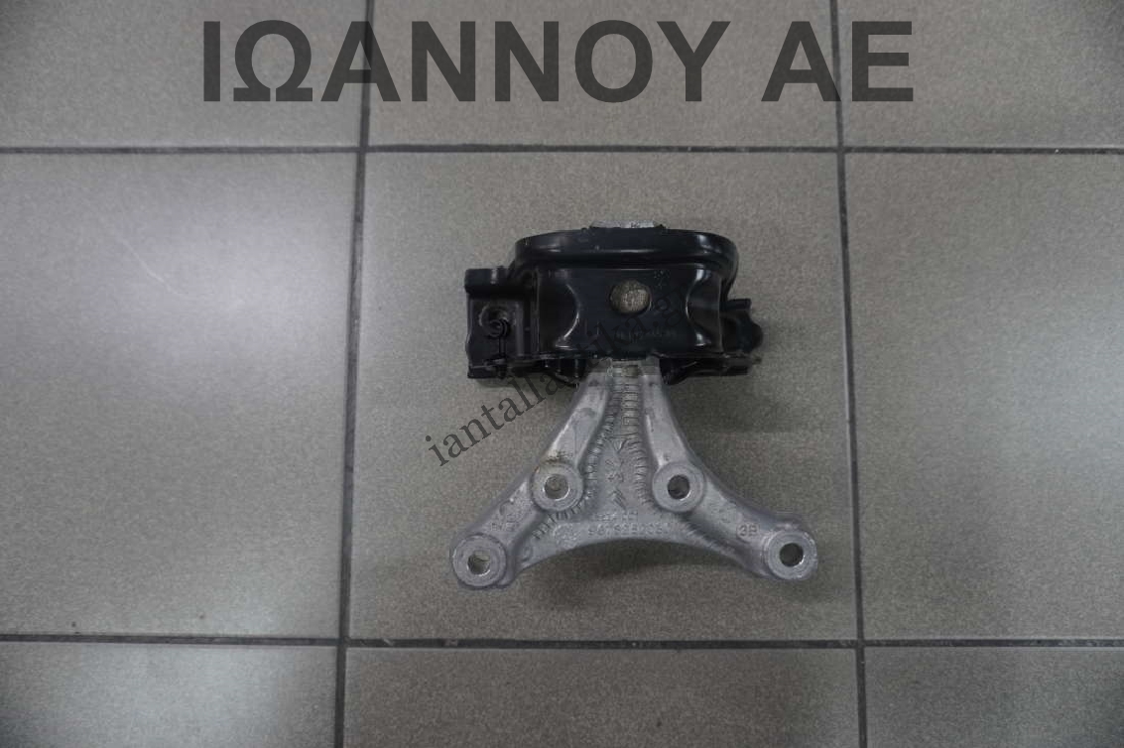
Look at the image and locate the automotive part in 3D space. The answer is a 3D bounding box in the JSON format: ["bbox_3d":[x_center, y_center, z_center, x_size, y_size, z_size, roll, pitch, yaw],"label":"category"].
[{"bbox_3d":[0.039,0.016,0.433,0.206,0.088,0.209,-1,84,0],"label":"automotive part"}]

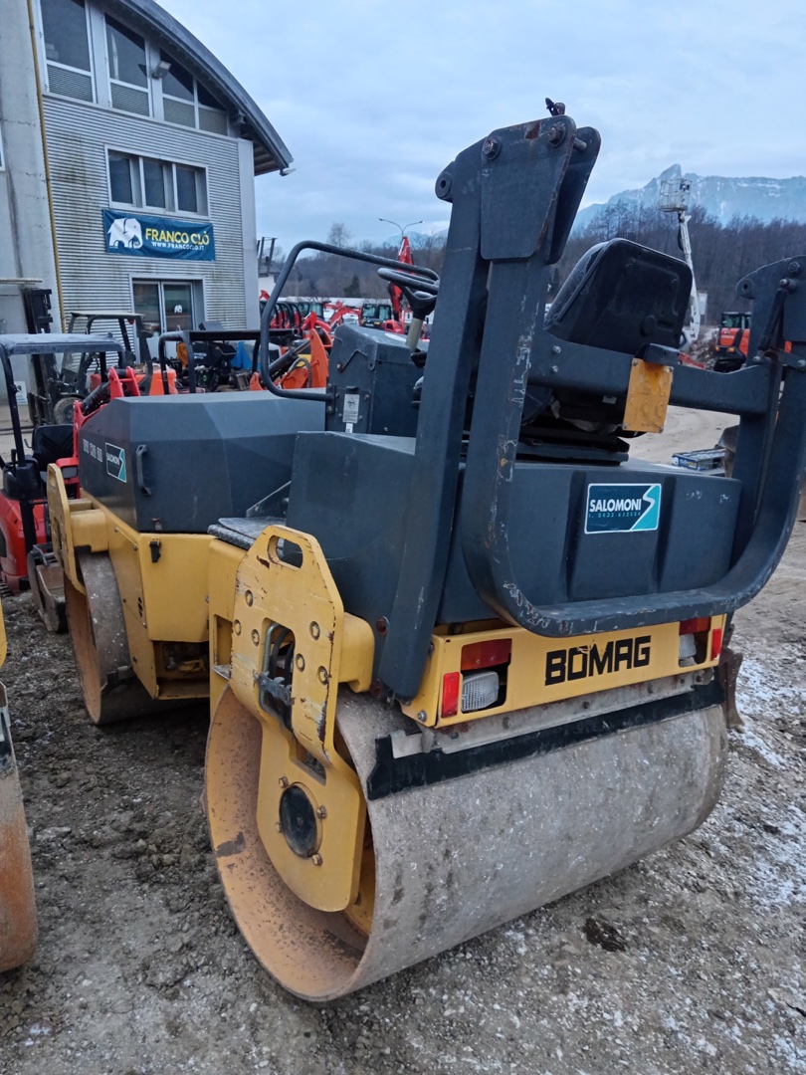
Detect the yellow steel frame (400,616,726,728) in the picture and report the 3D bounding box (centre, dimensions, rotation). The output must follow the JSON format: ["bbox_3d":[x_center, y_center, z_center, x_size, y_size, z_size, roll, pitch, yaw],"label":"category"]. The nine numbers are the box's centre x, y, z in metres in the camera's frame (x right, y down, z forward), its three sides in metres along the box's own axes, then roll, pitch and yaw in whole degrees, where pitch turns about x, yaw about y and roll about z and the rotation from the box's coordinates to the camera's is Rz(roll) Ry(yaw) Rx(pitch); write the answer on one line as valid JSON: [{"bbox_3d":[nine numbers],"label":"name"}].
[{"bbox_3d":[0.403,0.243,1.904,0.970,0.180,0.140,-2,7,-38],"label":"yellow steel frame"}]

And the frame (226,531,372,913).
[{"bbox_3d":[-0.204,0.368,1.767,0.180,0.790,0.390,-2,11,-38],"label":"frame"}]

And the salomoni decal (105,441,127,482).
[{"bbox_3d":[-0.934,-0.245,2.730,0.012,0.110,0.290,-9,15,-28],"label":"salomoni decal"}]

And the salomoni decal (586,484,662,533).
[{"bbox_3d":[0.481,-0.064,1.819,0.255,0.105,0.012,-2,7,-38],"label":"salomoni decal"}]

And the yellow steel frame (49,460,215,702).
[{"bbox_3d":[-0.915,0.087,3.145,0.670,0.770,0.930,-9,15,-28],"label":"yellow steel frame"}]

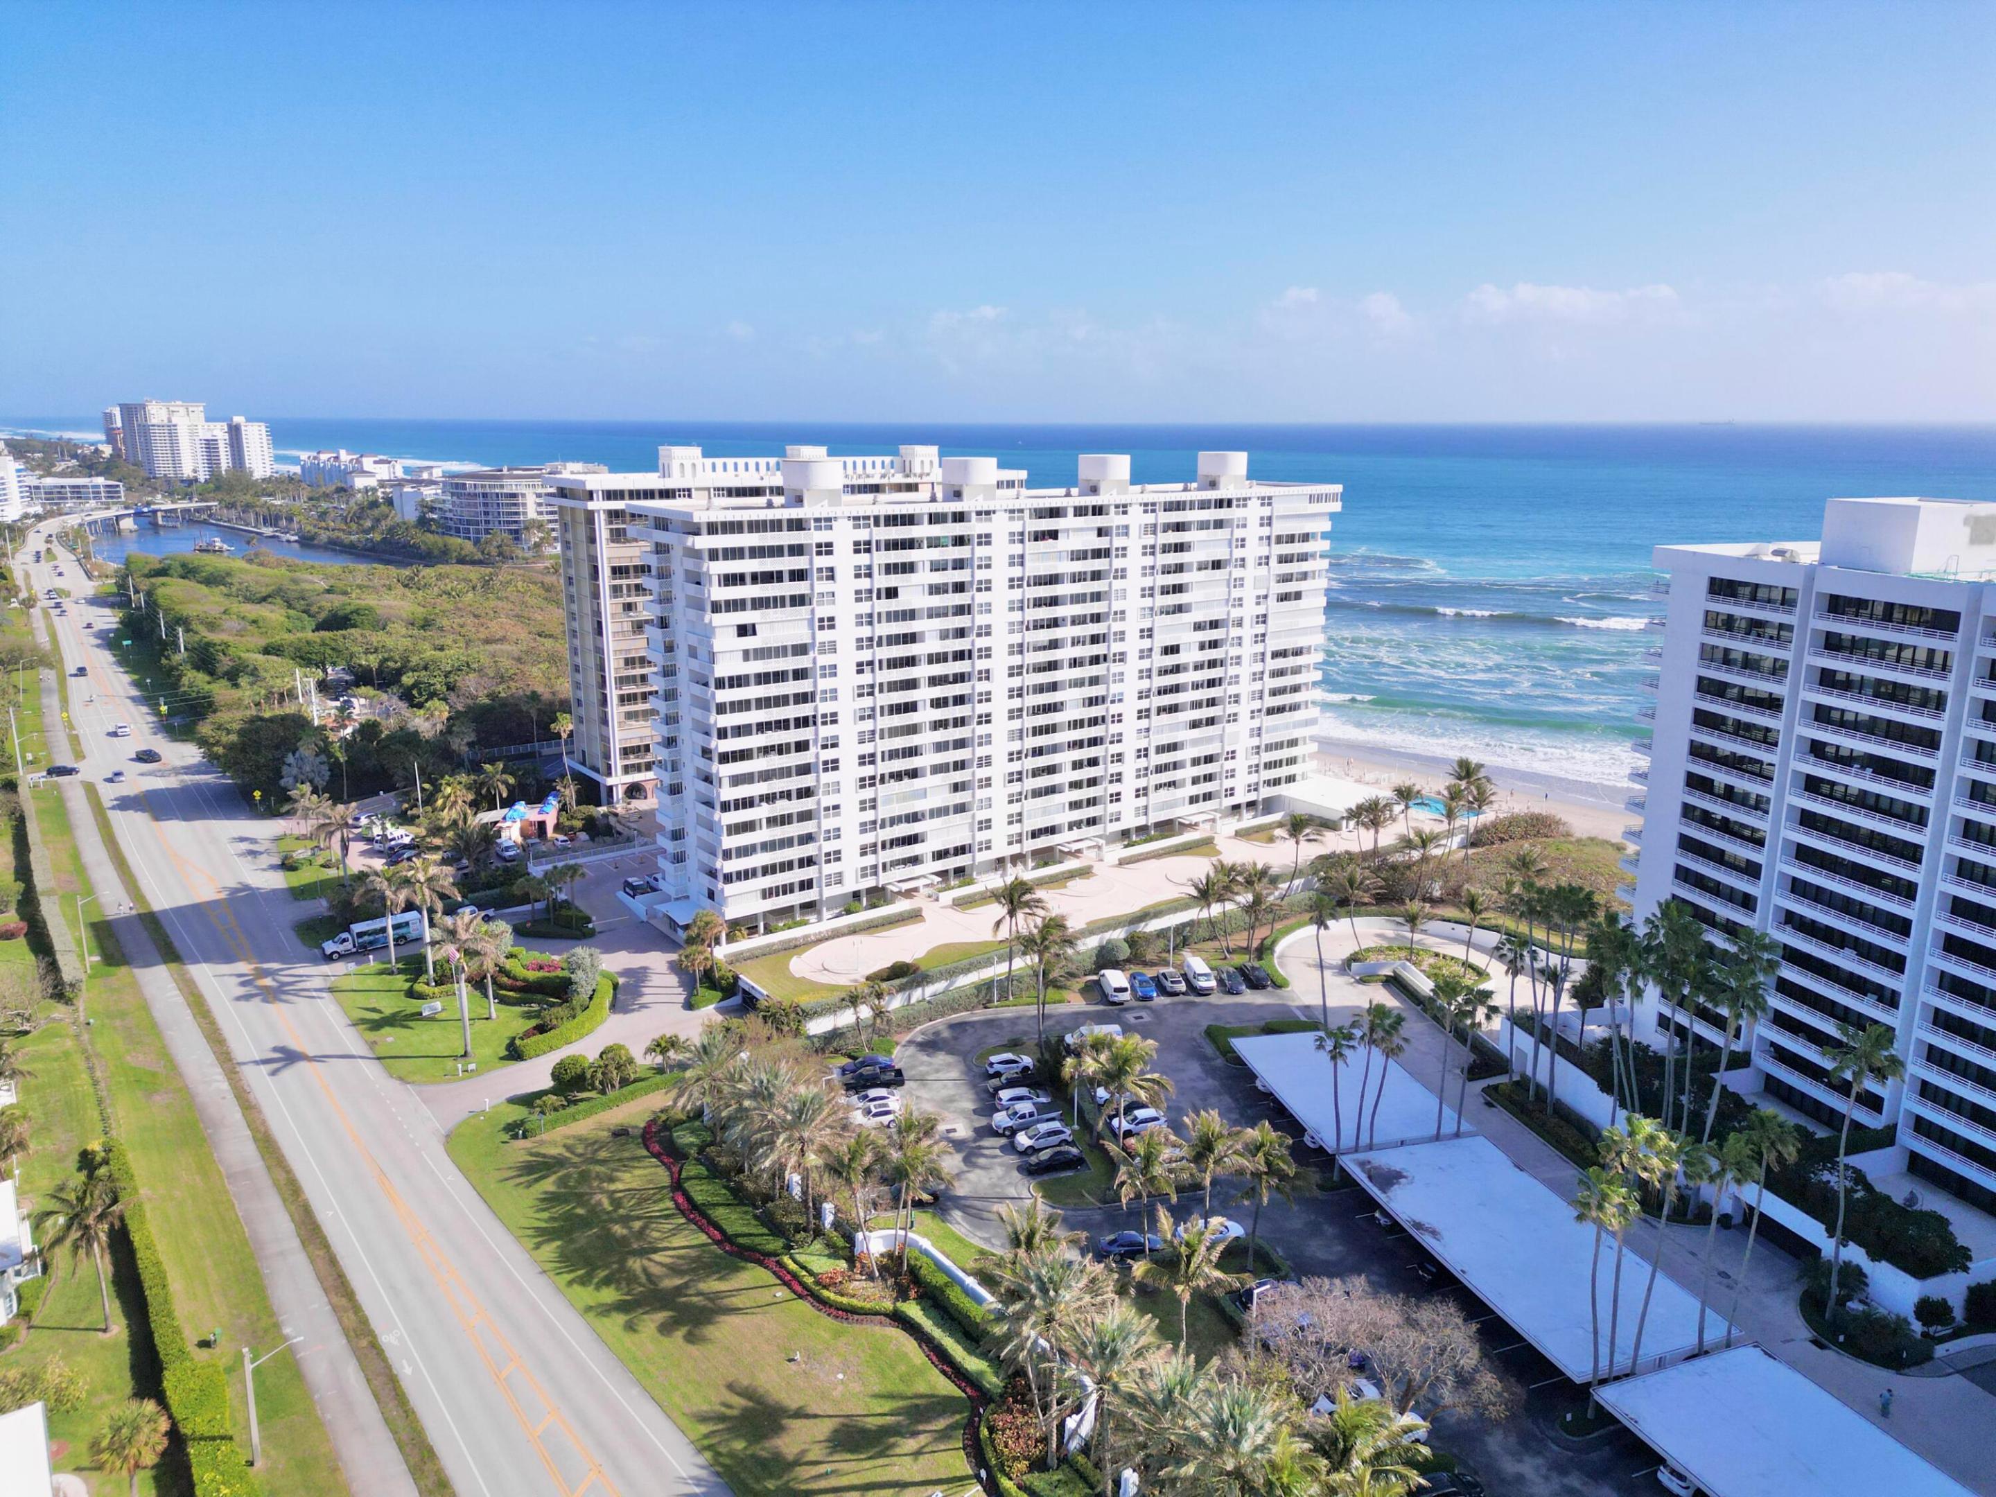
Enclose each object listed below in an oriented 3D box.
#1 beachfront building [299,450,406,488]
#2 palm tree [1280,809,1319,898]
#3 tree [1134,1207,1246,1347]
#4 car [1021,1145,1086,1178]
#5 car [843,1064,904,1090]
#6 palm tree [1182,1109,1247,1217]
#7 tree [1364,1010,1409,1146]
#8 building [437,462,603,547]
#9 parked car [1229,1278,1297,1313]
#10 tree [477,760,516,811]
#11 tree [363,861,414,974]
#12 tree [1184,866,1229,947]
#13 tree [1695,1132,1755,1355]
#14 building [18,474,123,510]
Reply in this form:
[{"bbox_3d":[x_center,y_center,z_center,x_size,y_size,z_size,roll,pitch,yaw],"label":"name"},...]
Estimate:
[{"bbox_3d":[-417.561,-171.465,893.312,32.000,30.000,125.000,-10,17,-37],"label":"beachfront building"},{"bbox_3d":[35.641,13.132,165.412,5.200,11.253,5.200,3,14,12],"label":"palm tree"},{"bbox_3d":[11.370,32.630,82.275,7.200,12.118,7.200,2,14,9],"label":"tree"},{"bbox_3d":[4.340,31.603,107.514,4.800,1.480,1.870,-6,15,-23],"label":"car"},{"bbox_3d":[-10.525,28.087,116.912,5.700,1.900,1.980,-1,14,-5],"label":"car"},{"bbox_3d":[14.777,30.271,96.081,4.800,10.700,4.800,0,13,0],"label":"palm tree"},{"bbox_3d":[29.042,26.144,104.184,3.400,14.561,3.100,4,14,16],"label":"tree"},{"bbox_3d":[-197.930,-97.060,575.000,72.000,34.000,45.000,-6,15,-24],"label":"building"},{"bbox_3d":[17.750,35.634,90.382,4.700,1.620,1.880,-5,14,-18],"label":"parked car"},{"bbox_3d":[-69.048,6.183,191.705,5.100,9.400,5.100,0,13,0],"label":"tree"},{"bbox_3d":[-63.327,17.729,143.688,5.300,11.600,5.300,0,13,0],"label":"tree"},{"bbox_3d":[22.656,18.145,149.496,5.800,9.600,5.000,0,13,0],"label":"tree"},{"bbox_3d":[42.100,30.099,81.288,3.400,16.600,3.400,0,13,0],"label":"tree"},{"bbox_3d":[-552.730,-152.522,827.131,54.000,16.600,20.000,-6,15,-24],"label":"building"}]

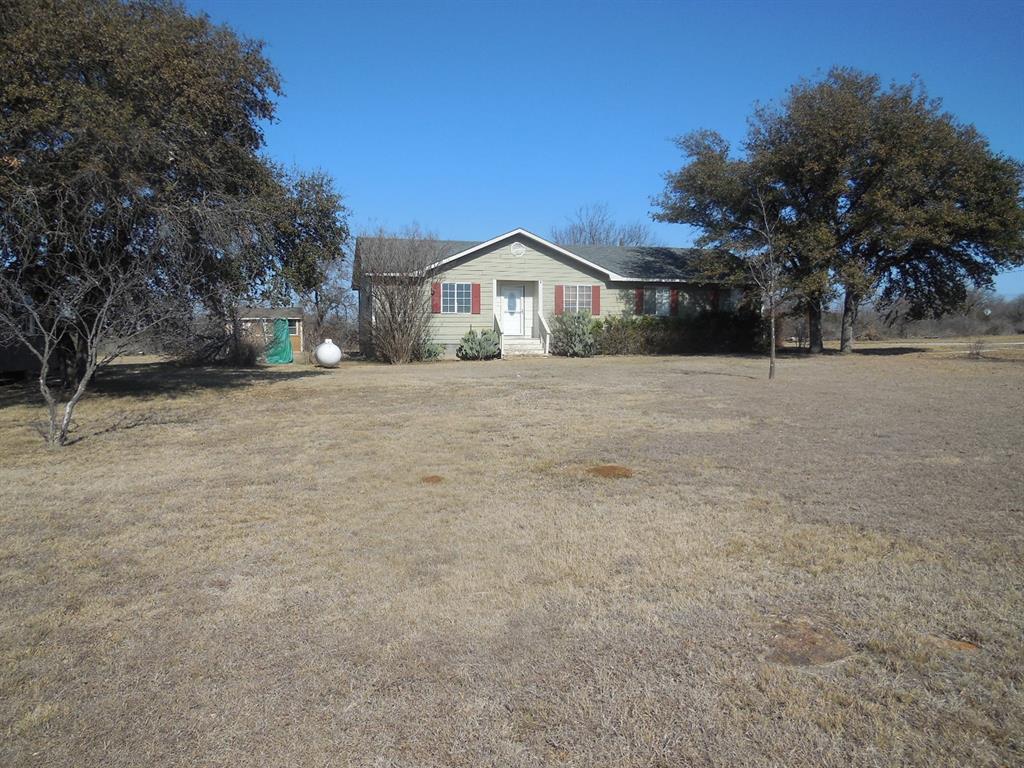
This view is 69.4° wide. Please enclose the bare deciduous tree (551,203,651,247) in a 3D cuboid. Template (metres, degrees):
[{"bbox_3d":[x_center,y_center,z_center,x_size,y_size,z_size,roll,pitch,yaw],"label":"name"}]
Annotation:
[{"bbox_3d":[5.984,-7.192,49.664,7.000,10.050,7.000,0,3,0],"label":"bare deciduous tree"}]

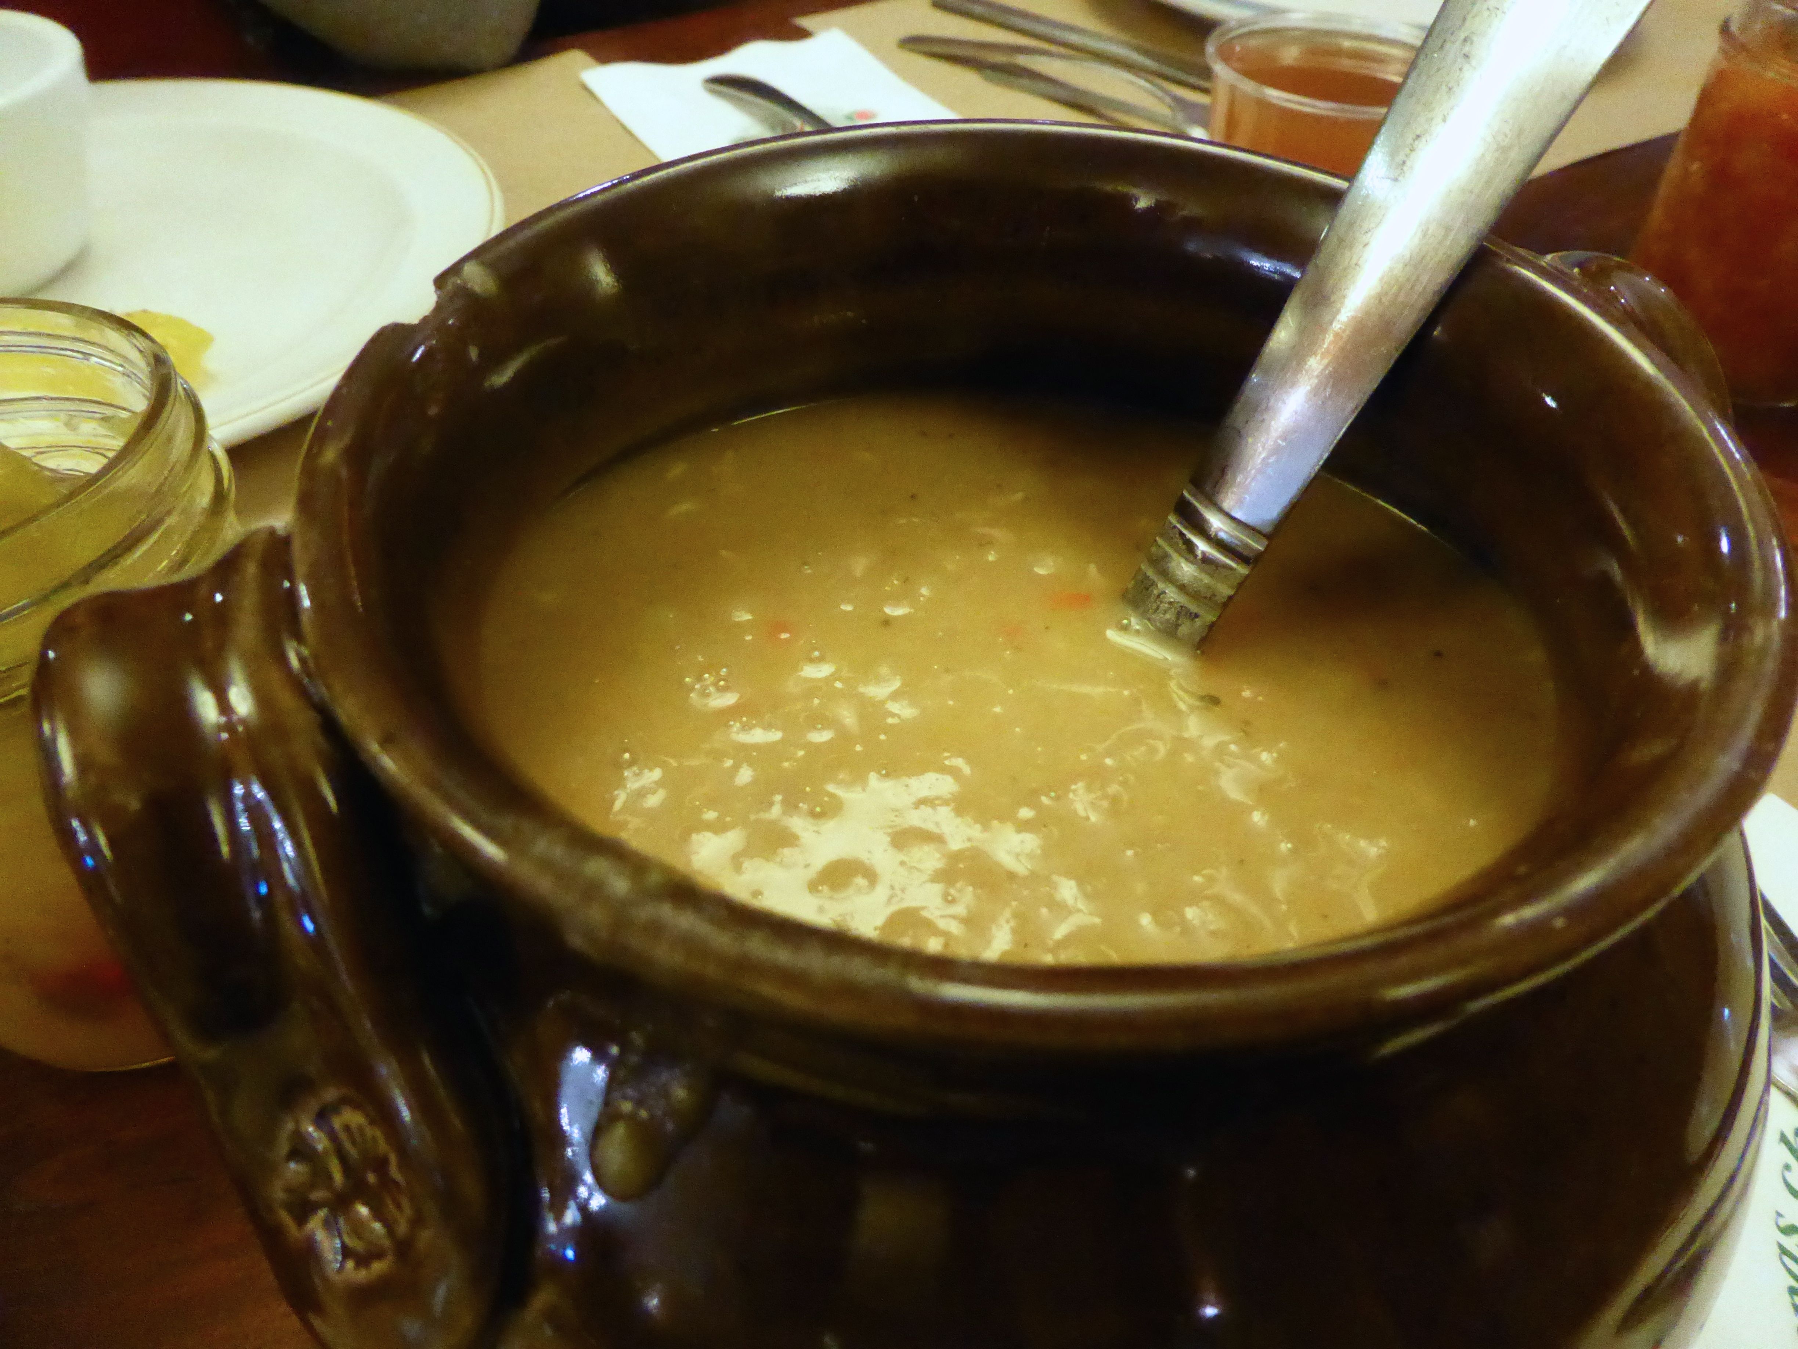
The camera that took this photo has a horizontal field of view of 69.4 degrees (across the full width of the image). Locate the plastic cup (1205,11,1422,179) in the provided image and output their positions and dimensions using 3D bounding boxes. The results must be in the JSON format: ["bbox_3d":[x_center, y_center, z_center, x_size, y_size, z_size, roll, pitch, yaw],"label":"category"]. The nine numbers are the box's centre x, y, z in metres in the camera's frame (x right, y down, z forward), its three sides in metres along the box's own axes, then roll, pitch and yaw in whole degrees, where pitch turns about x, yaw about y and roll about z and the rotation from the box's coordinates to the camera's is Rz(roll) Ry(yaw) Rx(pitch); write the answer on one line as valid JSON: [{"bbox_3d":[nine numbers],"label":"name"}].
[{"bbox_3d":[0.127,-0.159,0.395,0.077,0.056,0.077,1,44,0],"label":"plastic cup"}]

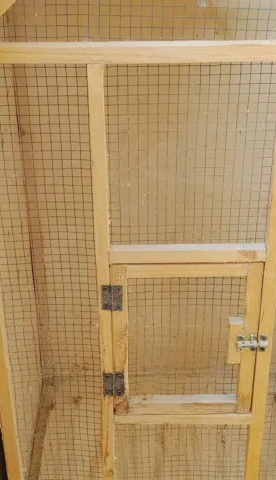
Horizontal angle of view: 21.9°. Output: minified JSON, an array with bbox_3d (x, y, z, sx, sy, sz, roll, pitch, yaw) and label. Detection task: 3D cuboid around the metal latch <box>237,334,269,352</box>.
[{"bbox_3d":[0.173,0.156,1.075,0.047,0.029,0.013,-1,28,-1],"label":"metal latch"}]

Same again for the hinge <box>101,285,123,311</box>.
[{"bbox_3d":[-0.037,0.085,1.038,0.030,0.044,0.006,-1,28,-1],"label":"hinge"}]

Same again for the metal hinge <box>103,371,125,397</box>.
[{"bbox_3d":[-0.037,0.226,1.114,0.032,0.045,0.006,-1,28,-1],"label":"metal hinge"}]

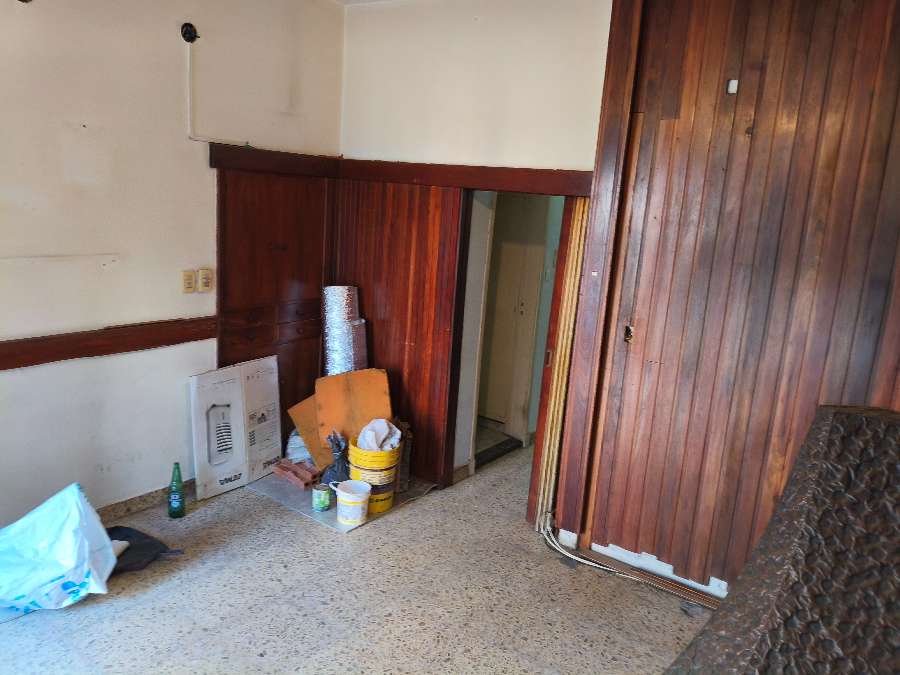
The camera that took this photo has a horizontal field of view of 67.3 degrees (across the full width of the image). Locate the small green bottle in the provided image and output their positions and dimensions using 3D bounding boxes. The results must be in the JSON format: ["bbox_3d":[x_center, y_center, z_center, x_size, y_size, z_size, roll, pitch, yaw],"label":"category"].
[{"bbox_3d":[-1.488,0.820,3.664,0.088,0.296,0.088,12,14,35],"label":"small green bottle"}]

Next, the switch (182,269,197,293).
[{"bbox_3d":[-1.425,-0.304,3.707,0.020,0.122,0.077,12,14,35],"label":"switch"}]

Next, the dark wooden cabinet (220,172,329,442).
[{"bbox_3d":[-1.125,-0.096,4.005,0.280,1.703,0.782,12,14,33],"label":"dark wooden cabinet"}]

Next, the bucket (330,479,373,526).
[{"bbox_3d":[-0.536,0.921,3.744,0.205,0.199,0.205,4,12,-1],"label":"bucket"}]

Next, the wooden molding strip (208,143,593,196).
[{"bbox_3d":[-0.292,-0.887,3.560,1.804,0.140,0.986,12,14,35],"label":"wooden molding strip"}]

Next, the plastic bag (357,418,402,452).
[{"bbox_3d":[-0.389,0.569,3.855,0.235,0.190,0.220,12,14,35],"label":"plastic bag"}]

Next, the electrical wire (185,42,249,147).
[{"bbox_3d":[-1.244,-1.301,3.659,0.020,0.487,0.397,12,14,35],"label":"electrical wire"}]

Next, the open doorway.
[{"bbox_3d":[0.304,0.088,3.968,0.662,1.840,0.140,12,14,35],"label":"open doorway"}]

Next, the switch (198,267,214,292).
[{"bbox_3d":[-1.362,-0.320,3.792,0.020,0.128,0.080,12,14,35],"label":"switch"}]

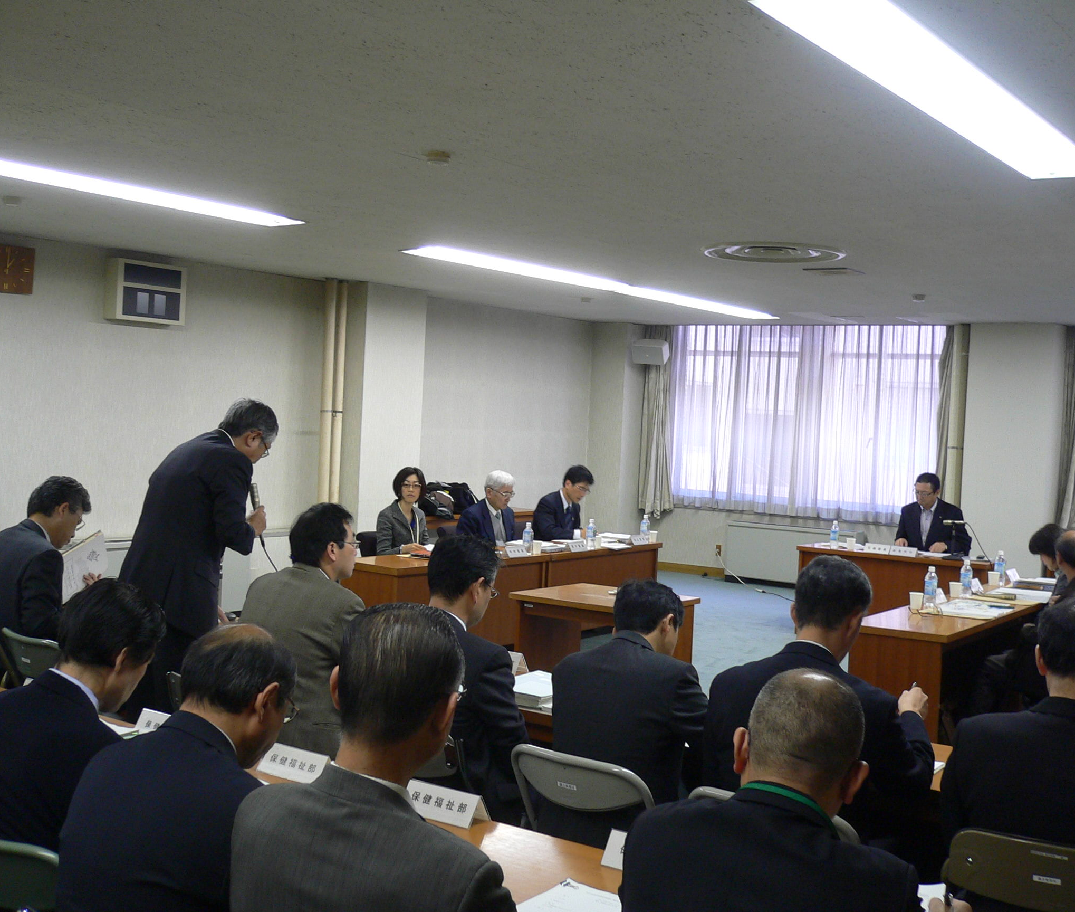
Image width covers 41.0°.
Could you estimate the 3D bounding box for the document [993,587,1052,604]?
[{"bbox_3d":[2.754,0.798,8.210,0.290,0.025,0.400,4,2,33],"label":"document"}]

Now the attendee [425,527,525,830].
[{"bbox_3d":[-0.159,0.873,4.377,0.500,1.270,0.760,4,2,38],"label":"attendee"}]

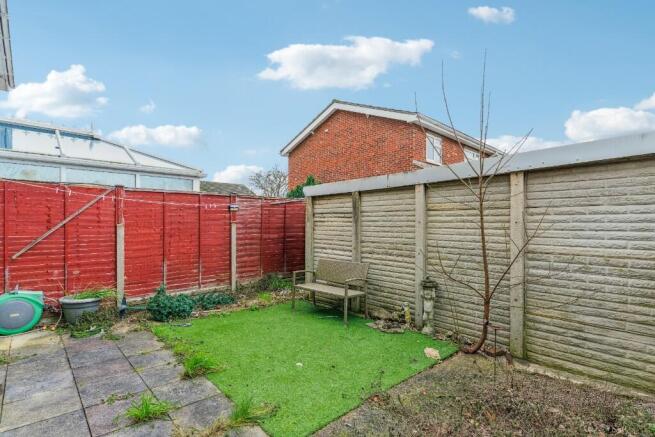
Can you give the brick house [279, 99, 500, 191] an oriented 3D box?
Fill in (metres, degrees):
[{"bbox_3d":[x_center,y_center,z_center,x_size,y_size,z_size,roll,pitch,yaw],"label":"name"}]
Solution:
[{"bbox_3d":[3.279,-1.590,15.868,8.200,6.700,7.650,1,-2,-44],"label":"brick house"}]

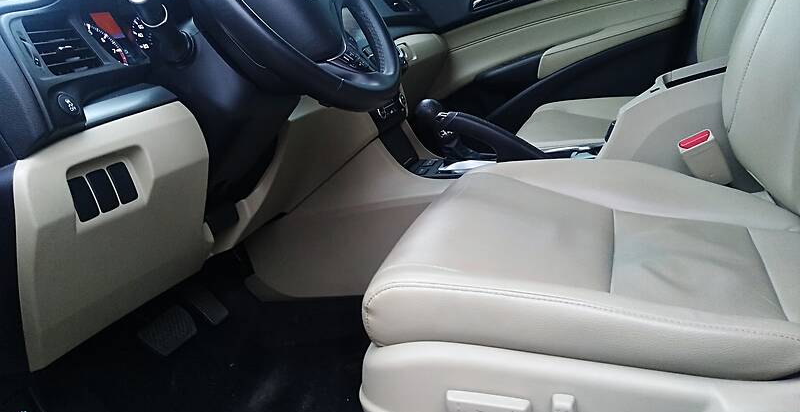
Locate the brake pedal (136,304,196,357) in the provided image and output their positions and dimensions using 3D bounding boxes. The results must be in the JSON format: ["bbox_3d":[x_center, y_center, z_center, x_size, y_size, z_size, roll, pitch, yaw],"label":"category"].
[{"bbox_3d":[-0.419,0.224,1.080,0.020,0.062,0.102,-47,-3,29],"label":"brake pedal"}]

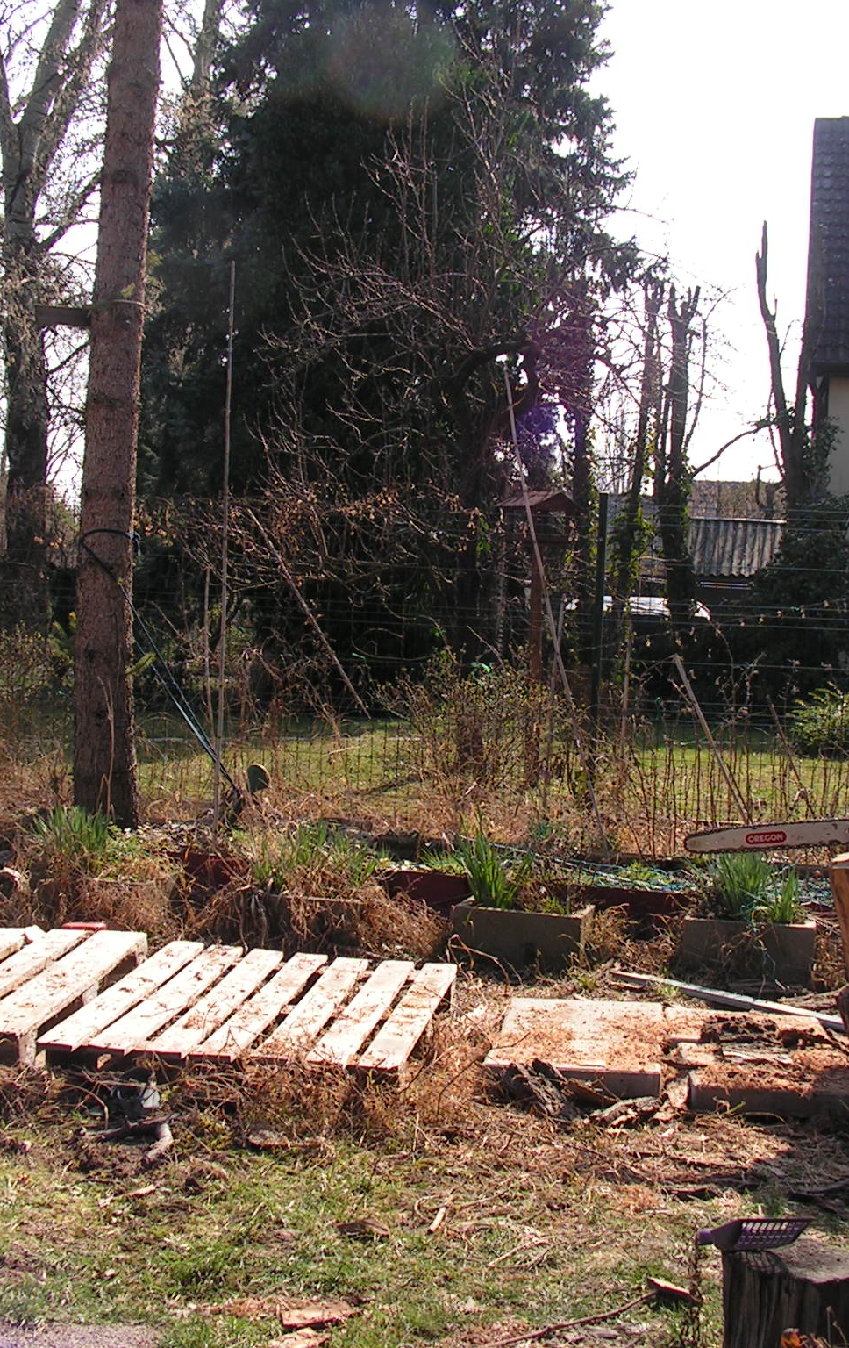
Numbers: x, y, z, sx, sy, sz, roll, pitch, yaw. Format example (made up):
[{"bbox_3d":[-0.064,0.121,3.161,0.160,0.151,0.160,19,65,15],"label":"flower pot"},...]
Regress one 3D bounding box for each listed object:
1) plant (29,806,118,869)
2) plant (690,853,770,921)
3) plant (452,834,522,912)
[{"bbox_3d":[-1.185,0.549,6.300,0.280,0.210,0.220,2,1,-11],"label":"plant"},{"bbox_3d":[0.979,0.668,5.950,0.240,0.220,0.210,3,1,9],"label":"plant"},{"bbox_3d":[0.200,0.632,5.970,0.205,0.250,0.190,2,1,2],"label":"plant"}]

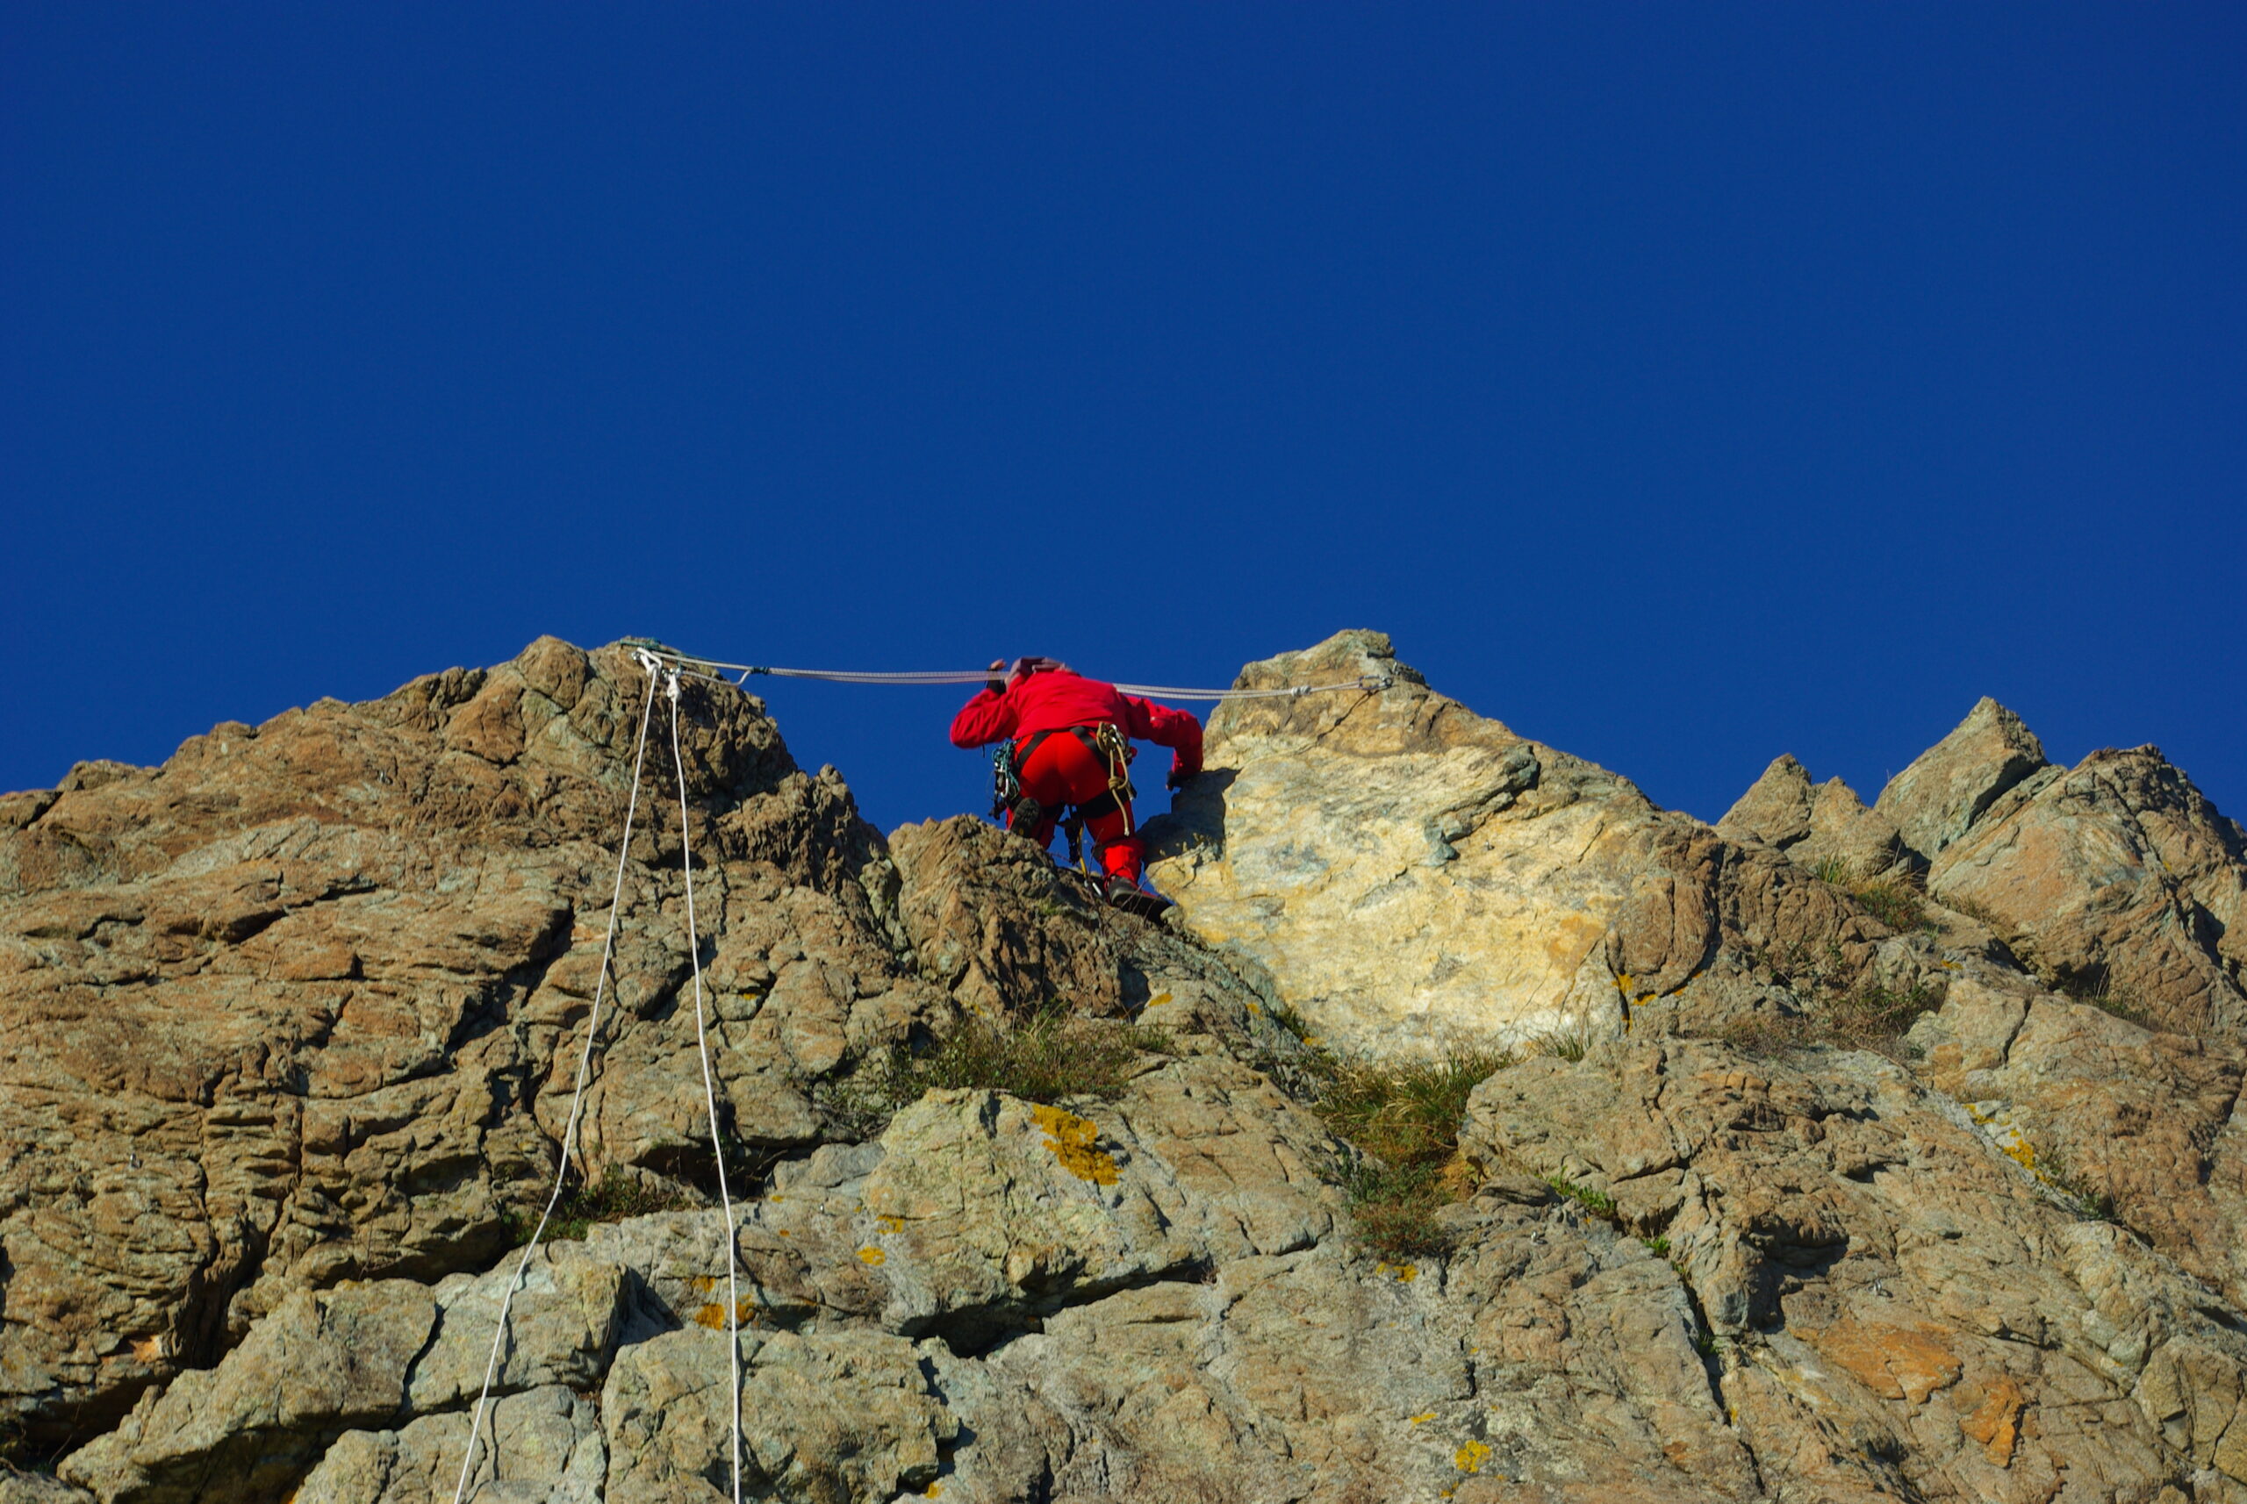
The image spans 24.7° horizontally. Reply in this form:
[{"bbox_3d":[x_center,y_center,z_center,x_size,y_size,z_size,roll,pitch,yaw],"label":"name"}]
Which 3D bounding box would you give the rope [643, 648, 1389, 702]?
[{"bbox_3d":[-0.398,-0.289,19.200,2.800,0.200,0.250,0,-30,0],"label":"rope"}]

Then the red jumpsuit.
[{"bbox_3d":[-0.179,0.065,19.000,0.920,1.150,0.780,4,-30,-7],"label":"red jumpsuit"}]

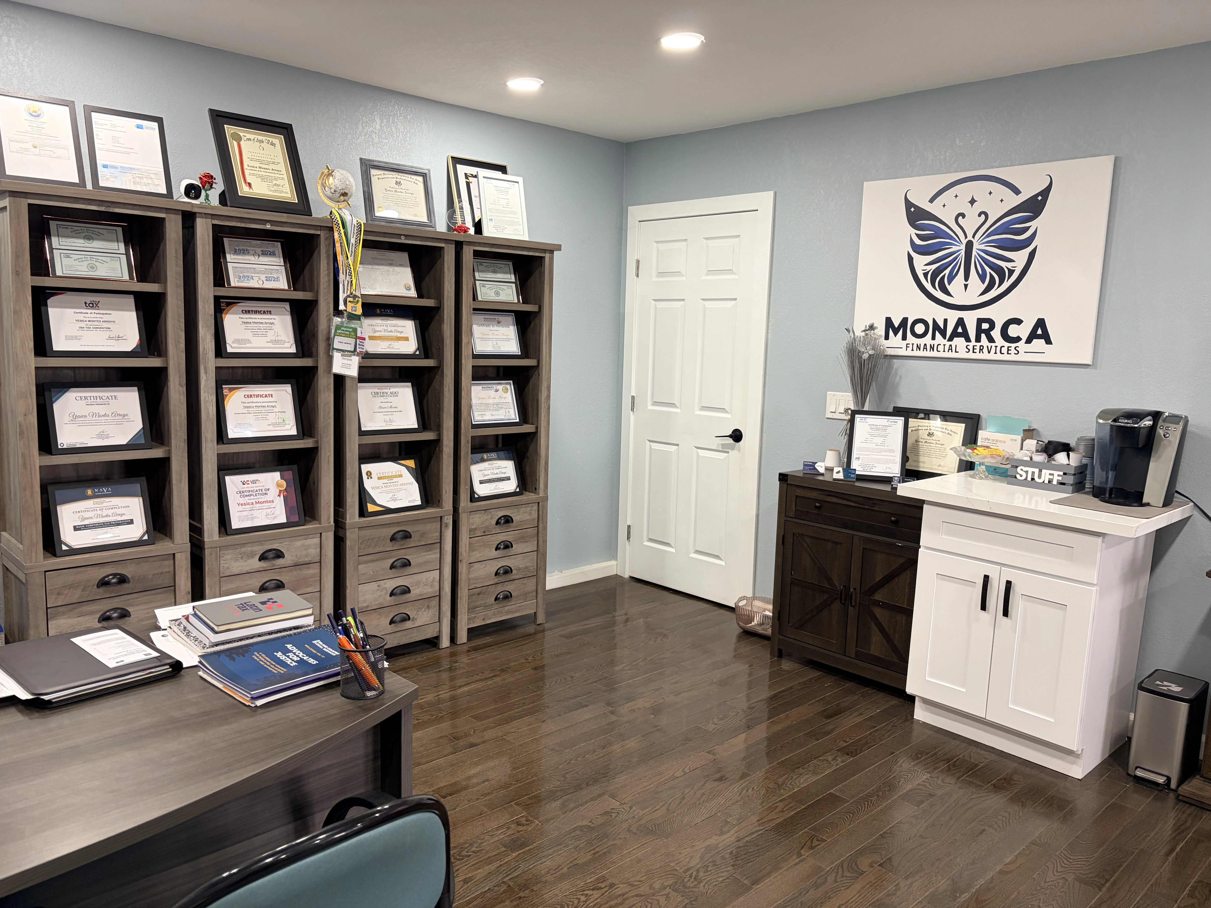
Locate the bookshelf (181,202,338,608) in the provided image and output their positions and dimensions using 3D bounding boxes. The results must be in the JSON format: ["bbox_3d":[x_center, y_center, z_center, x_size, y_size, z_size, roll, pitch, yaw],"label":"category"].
[{"bbox_3d":[-1.375,0.005,3.544,0.548,1.818,0.410,-6,11,-43],"label":"bookshelf"}]

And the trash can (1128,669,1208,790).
[{"bbox_3d":[1.903,0.933,3.083,0.252,0.323,0.157,-6,11,-43],"label":"trash can"}]

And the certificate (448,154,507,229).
[{"bbox_3d":[-0.591,-1.212,4.421,0.341,0.426,0.030,-6,-5,-43],"label":"certificate"}]

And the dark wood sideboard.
[{"bbox_3d":[1.155,0.536,3.894,0.395,0.830,0.765,-5,11,-43],"label":"dark wood sideboard"}]

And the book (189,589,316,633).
[{"bbox_3d":[-0.770,0.343,1.994,0.209,0.015,0.154,-5,11,-43],"label":"book"}]

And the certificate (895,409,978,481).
[{"bbox_3d":[1.401,-0.031,3.904,0.030,0.308,0.392,5,3,-44],"label":"certificate"}]

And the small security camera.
[{"bbox_3d":[-1.414,-0.895,3.102,0.073,0.084,0.078,-4,10,-35],"label":"small security camera"}]

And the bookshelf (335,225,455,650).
[{"bbox_3d":[-0.944,-0.029,3.866,0.545,1.810,0.360,-5,11,-43],"label":"bookshelf"}]

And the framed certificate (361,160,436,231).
[{"bbox_3d":[-0.847,-1.047,3.708,0.321,0.264,0.030,-6,-1,-43],"label":"framed certificate"}]

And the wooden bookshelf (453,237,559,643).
[{"bbox_3d":[-0.551,-0.067,4.240,0.545,1.810,0.360,-5,11,-43],"label":"wooden bookshelf"}]

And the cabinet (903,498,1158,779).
[{"bbox_3d":[1.564,0.606,3.367,0.522,0.870,0.609,-6,11,-43],"label":"cabinet"}]

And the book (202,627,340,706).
[{"bbox_3d":[-0.624,0.417,1.819,0.282,0.030,0.238,-5,11,-43],"label":"book"}]

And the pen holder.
[{"bbox_3d":[-0.457,0.403,1.710,0.089,0.100,0.089,2,8,0],"label":"pen holder"}]

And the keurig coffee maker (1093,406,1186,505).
[{"bbox_3d":[1.875,0.003,3.207,0.290,0.325,0.254,-6,11,-43],"label":"keurig coffee maker"}]

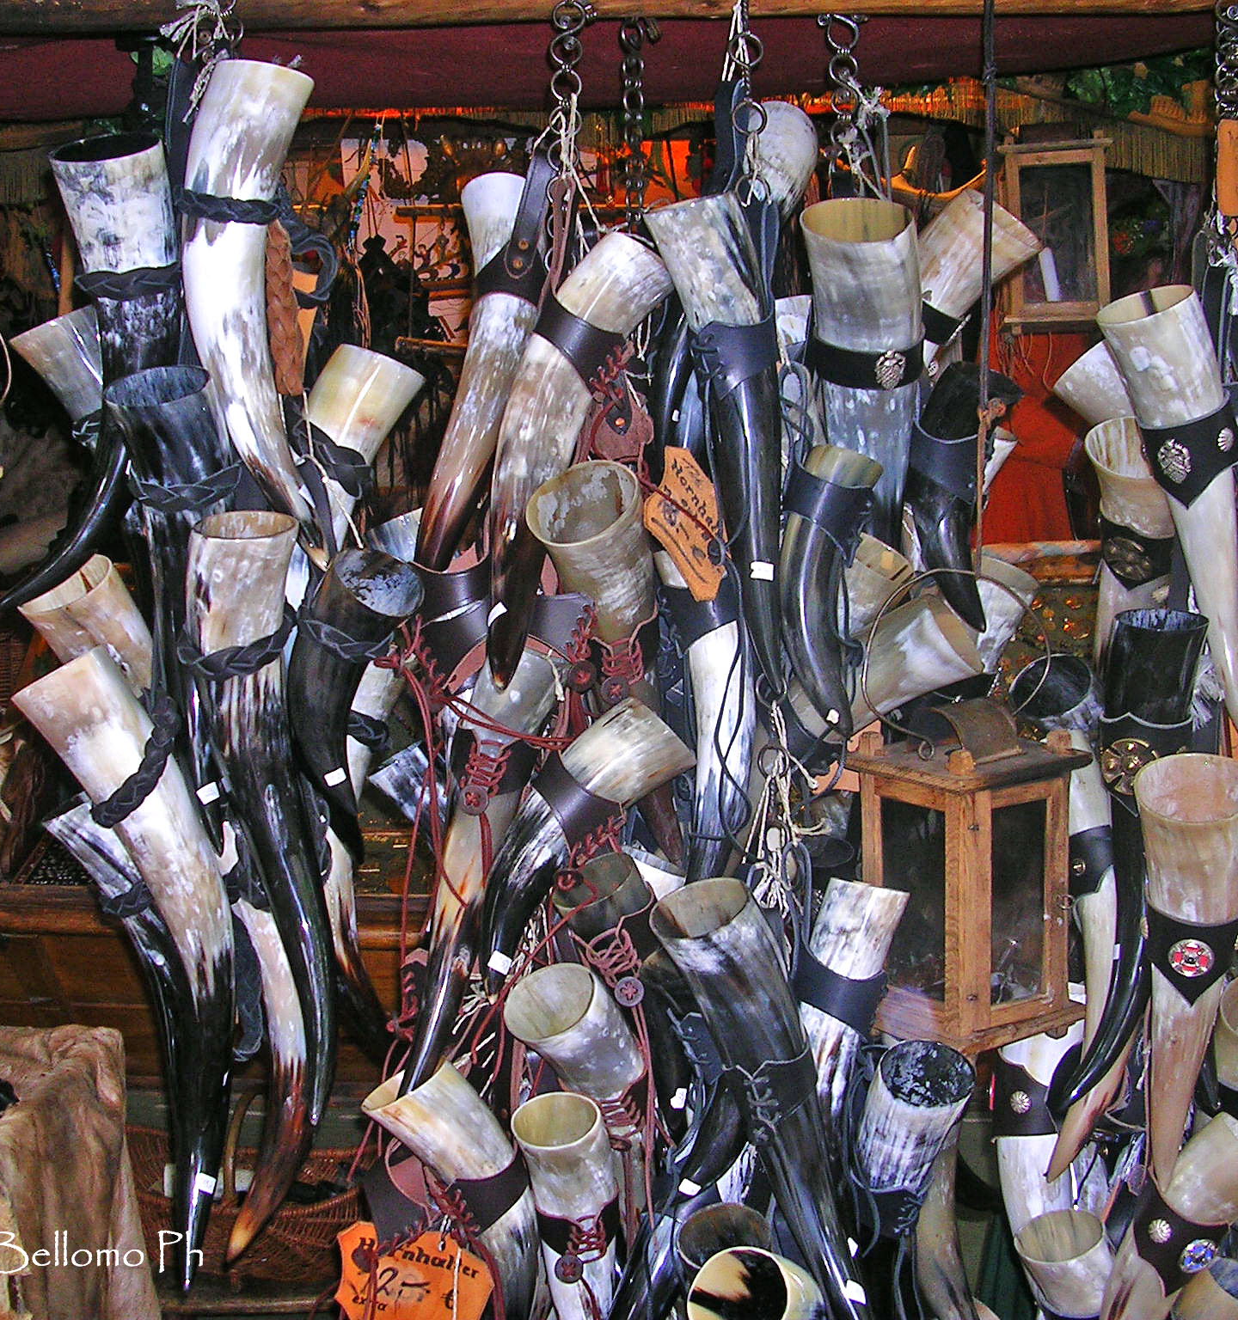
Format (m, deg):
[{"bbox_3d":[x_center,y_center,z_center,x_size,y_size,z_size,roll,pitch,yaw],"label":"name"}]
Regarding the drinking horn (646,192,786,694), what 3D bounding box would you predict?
[{"bbox_3d":[0.096,-0.190,1.680,0.091,0.435,0.093,-13,6,5],"label":"drinking horn"}]

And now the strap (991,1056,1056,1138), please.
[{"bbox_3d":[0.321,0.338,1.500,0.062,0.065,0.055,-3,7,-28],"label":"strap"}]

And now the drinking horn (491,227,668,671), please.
[{"bbox_3d":[-0.057,-0.155,1.460,0.087,0.351,0.067,22,2,0],"label":"drinking horn"}]

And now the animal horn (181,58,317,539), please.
[{"bbox_3d":[-0.275,-0.260,1.460,0.104,0.382,0.083,-2,3,0],"label":"animal horn"}]

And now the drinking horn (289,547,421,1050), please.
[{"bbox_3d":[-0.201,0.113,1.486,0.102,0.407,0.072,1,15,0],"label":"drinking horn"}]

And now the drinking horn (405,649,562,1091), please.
[{"bbox_3d":[-0.108,0.164,1.471,0.065,0.357,0.067,11,5,0],"label":"drinking horn"}]

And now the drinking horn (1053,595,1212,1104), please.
[{"bbox_3d":[0.433,0.172,1.660,0.085,0.442,0.090,11,10,13],"label":"drinking horn"}]

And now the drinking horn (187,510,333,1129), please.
[{"bbox_3d":[-0.258,0.123,1.433,0.087,0.469,0.084,-4,9,0],"label":"drinking horn"}]

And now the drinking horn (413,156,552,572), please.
[{"bbox_3d":[-0.125,-0.245,1.770,0.086,0.403,0.075,7,6,-5],"label":"drinking horn"}]

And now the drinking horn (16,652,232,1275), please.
[{"bbox_3d":[-0.394,0.256,1.630,0.118,0.539,0.100,-19,11,-11],"label":"drinking horn"}]

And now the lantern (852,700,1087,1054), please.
[{"bbox_3d":[0.308,0.180,1.720,0.153,0.290,0.153,-7,10,-33],"label":"lantern"}]

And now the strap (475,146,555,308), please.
[{"bbox_3d":[-0.095,-0.395,1.760,0.065,0.143,0.060,11,6,-4],"label":"strap"}]

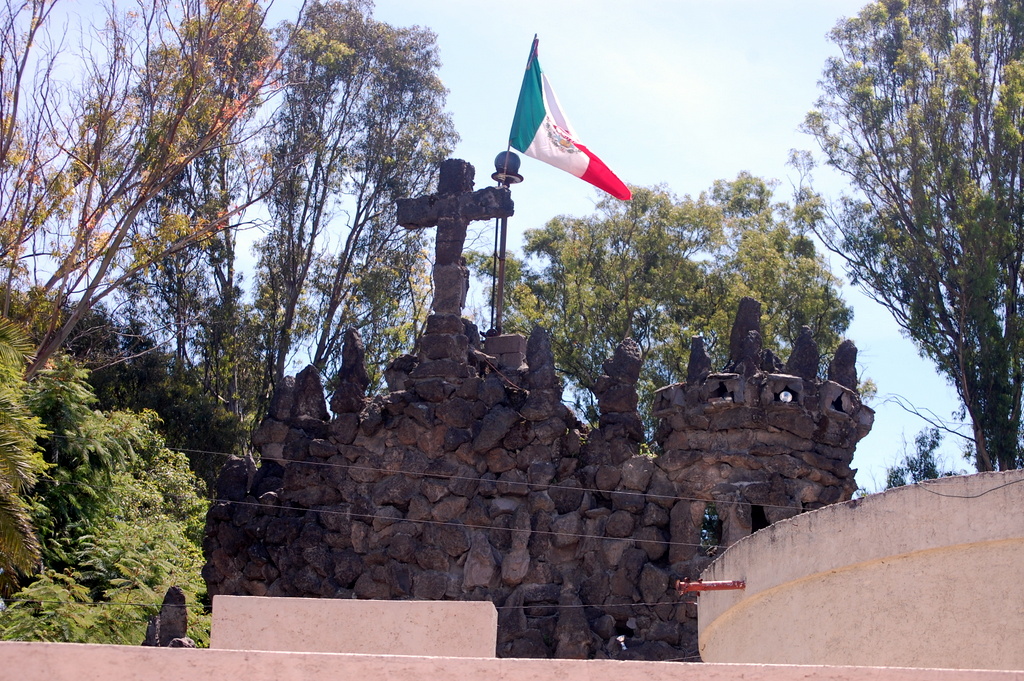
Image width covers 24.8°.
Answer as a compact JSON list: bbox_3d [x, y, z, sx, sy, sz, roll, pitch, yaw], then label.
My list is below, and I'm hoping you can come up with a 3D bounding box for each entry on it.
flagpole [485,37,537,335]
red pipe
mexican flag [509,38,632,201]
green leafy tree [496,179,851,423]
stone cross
[{"bbox_3d":[-0.005,-1.632,24.700,0.480,3.300,0.350,-4,-21,14],"label":"flagpole"},{"bbox_3d":[1.317,1.628,15.391,0.490,0.095,0.095,1,-19,-22],"label":"red pipe"},{"bbox_3d":[0.631,-2.342,24.700,1.220,1.680,0.450,-2,-20,9],"label":"mexican flag"},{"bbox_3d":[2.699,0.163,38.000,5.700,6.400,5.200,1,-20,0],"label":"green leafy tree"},{"bbox_3d":[-0.587,-1.059,24.200,1.200,1.740,0.280,-4,-21,18],"label":"stone cross"}]

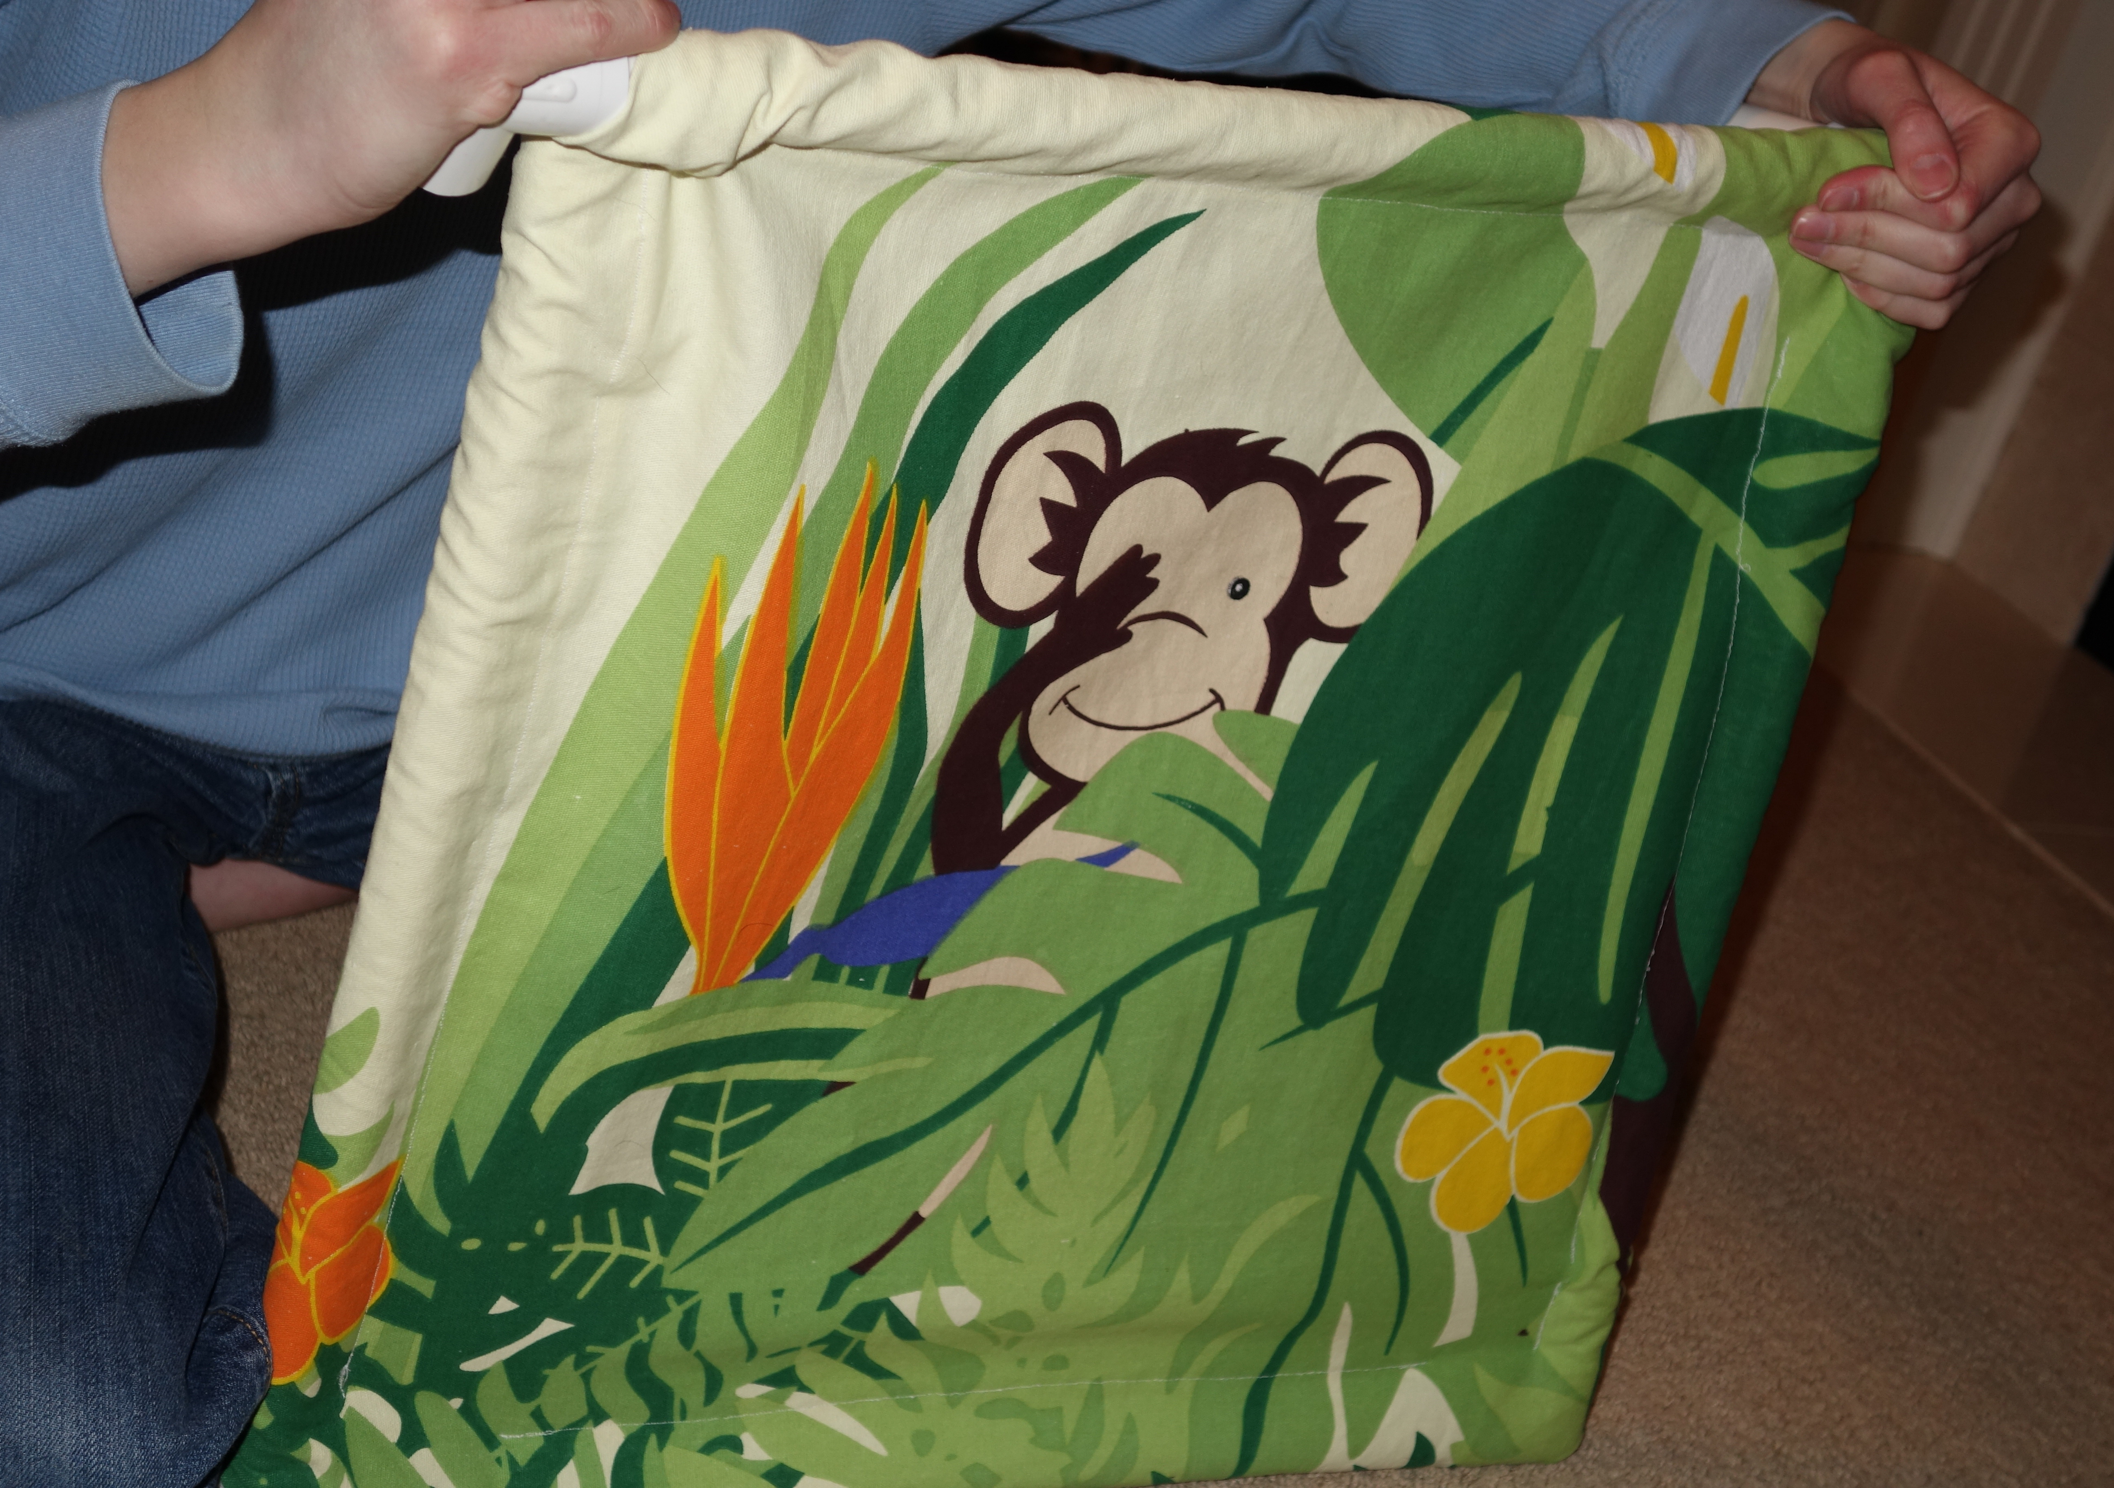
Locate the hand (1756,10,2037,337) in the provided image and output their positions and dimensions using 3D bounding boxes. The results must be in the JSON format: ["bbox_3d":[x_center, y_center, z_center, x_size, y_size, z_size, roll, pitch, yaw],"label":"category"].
[{"bbox_3d":[0.303,-0.206,1.030,0.103,0.085,0.078,32,15,7],"label":"hand"}]

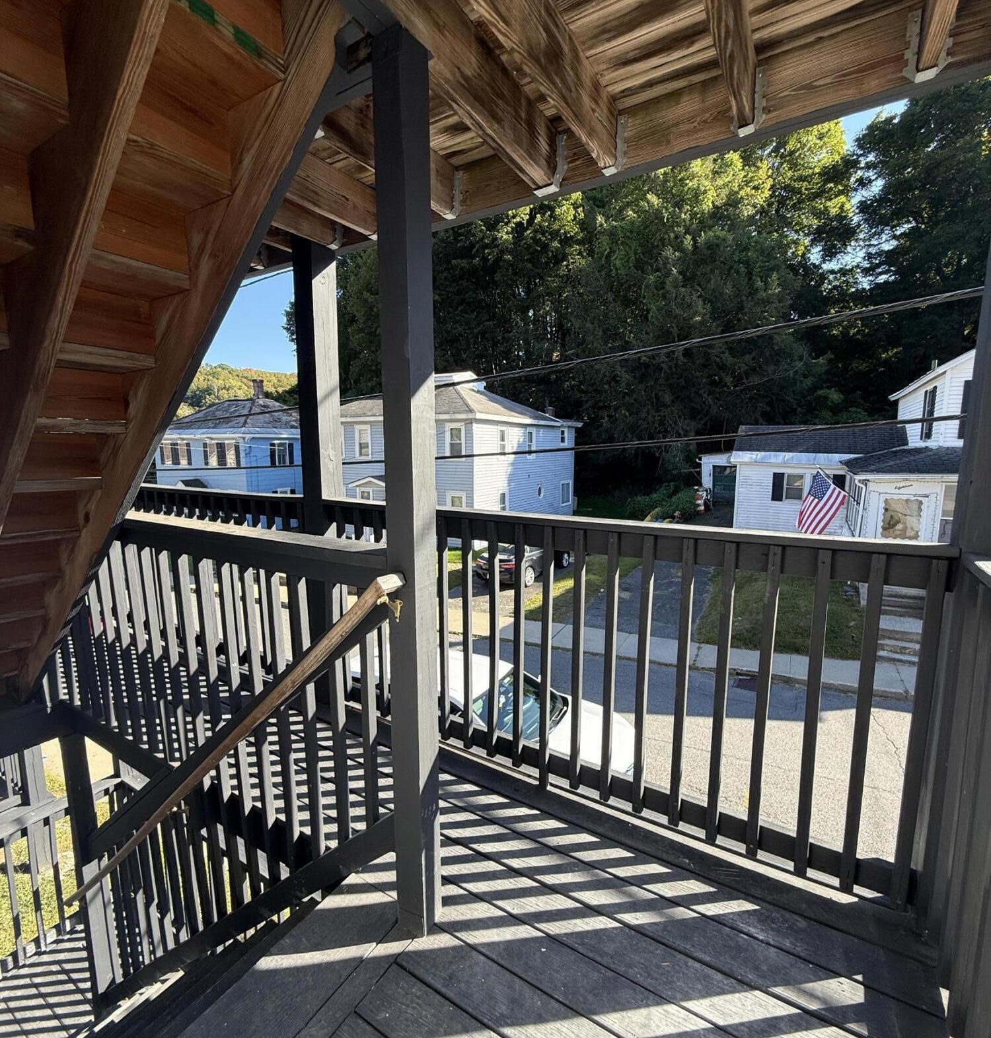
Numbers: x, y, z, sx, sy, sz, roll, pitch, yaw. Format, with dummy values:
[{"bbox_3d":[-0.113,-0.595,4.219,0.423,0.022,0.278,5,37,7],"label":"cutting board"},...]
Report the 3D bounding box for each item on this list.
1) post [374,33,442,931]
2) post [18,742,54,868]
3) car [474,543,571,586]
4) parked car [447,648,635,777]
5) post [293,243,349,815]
[{"bbox_3d":[-0.219,0.025,1.407,0.090,2.300,0.090,5,9,32],"label":"post"},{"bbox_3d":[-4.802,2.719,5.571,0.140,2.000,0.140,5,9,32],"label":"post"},{"bbox_3d":[1.035,1.295,18.936,1.840,1.460,4.850,5,9,31],"label":"car"},{"bbox_3d":[-0.279,2.863,7.207,4.350,1.600,1.800,4,9,26],"label":"parked car"},{"bbox_3d":[-0.880,-0.096,2.751,0.140,2.440,0.140,5,9,32],"label":"post"}]

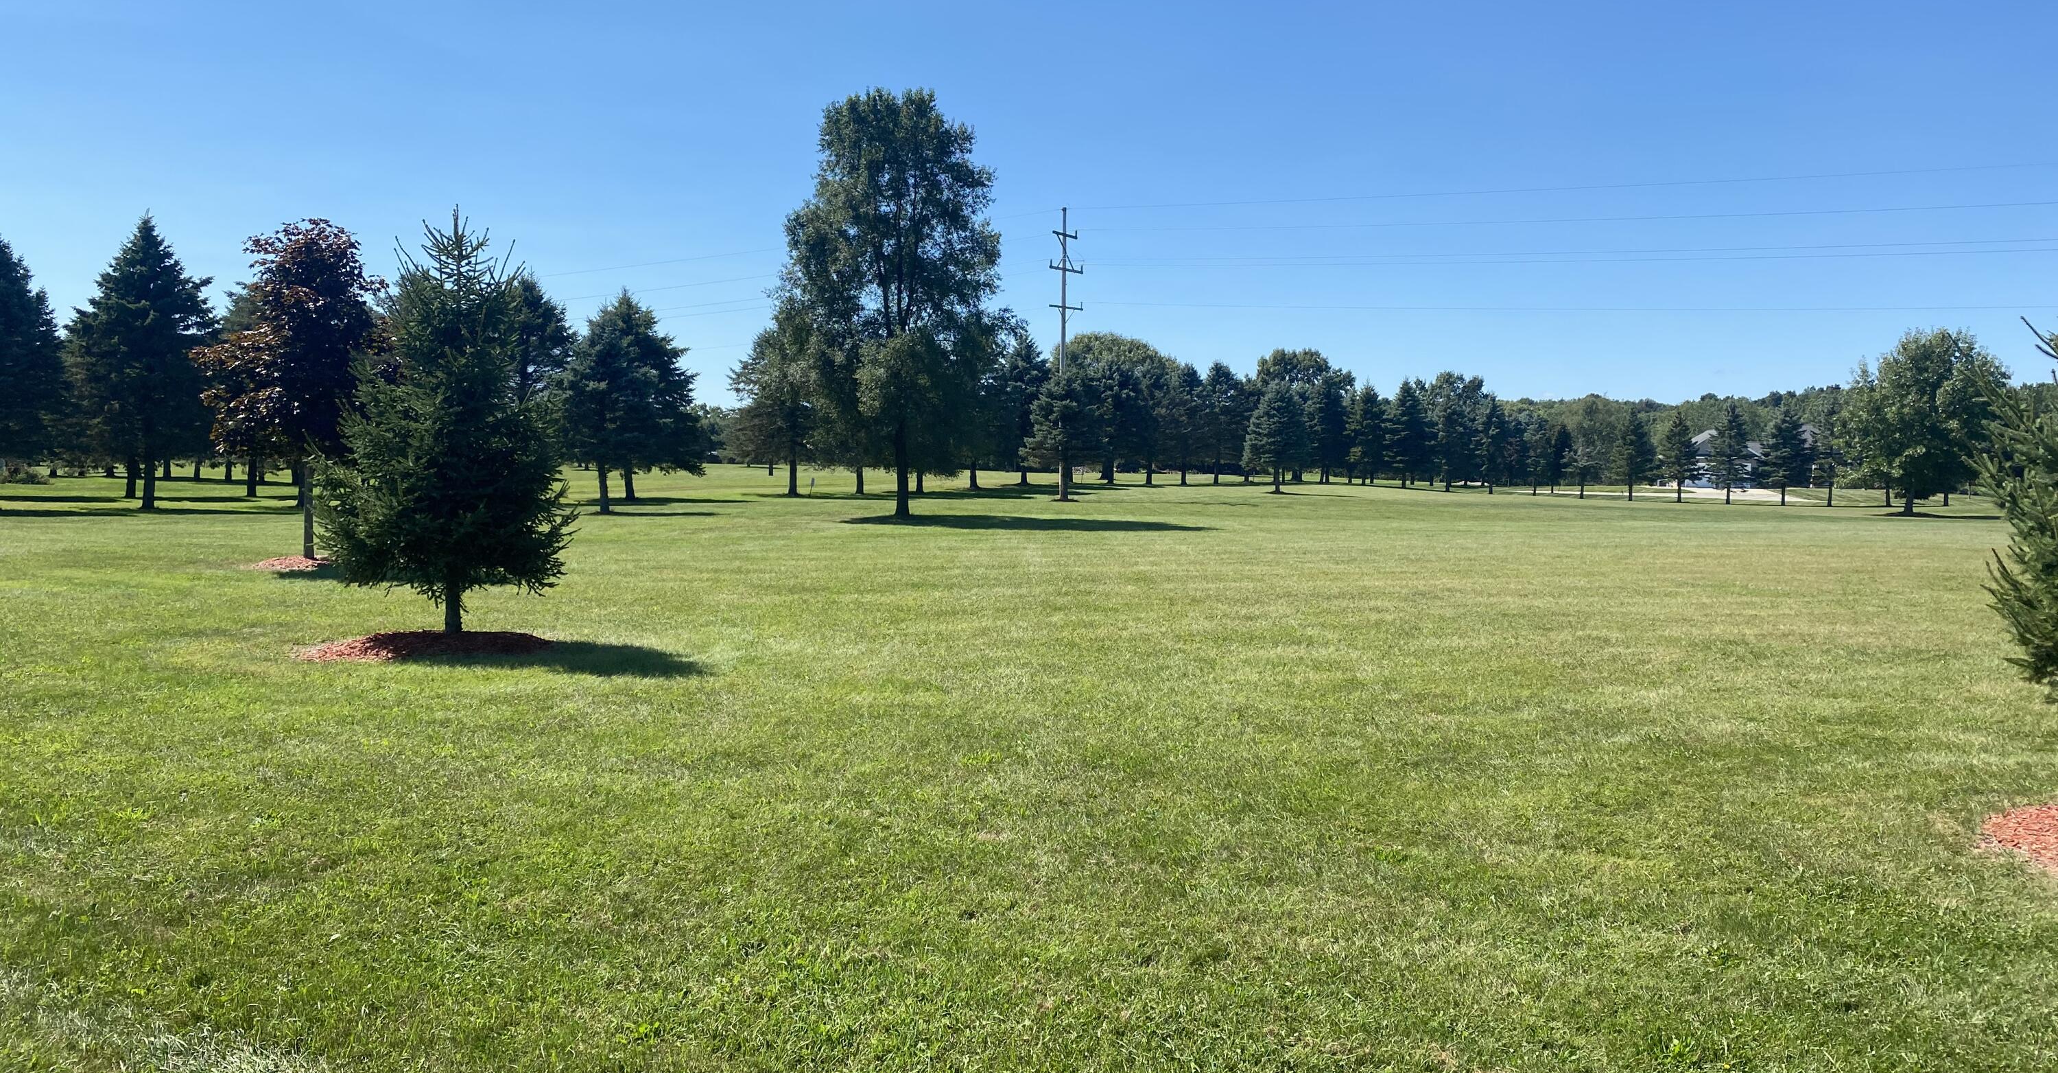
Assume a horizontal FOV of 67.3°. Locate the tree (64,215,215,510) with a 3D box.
[{"bbox_3d":[-28.637,-5.571,49.786,4.900,9.440,4.800,0,3,0],"label":"tree"}]

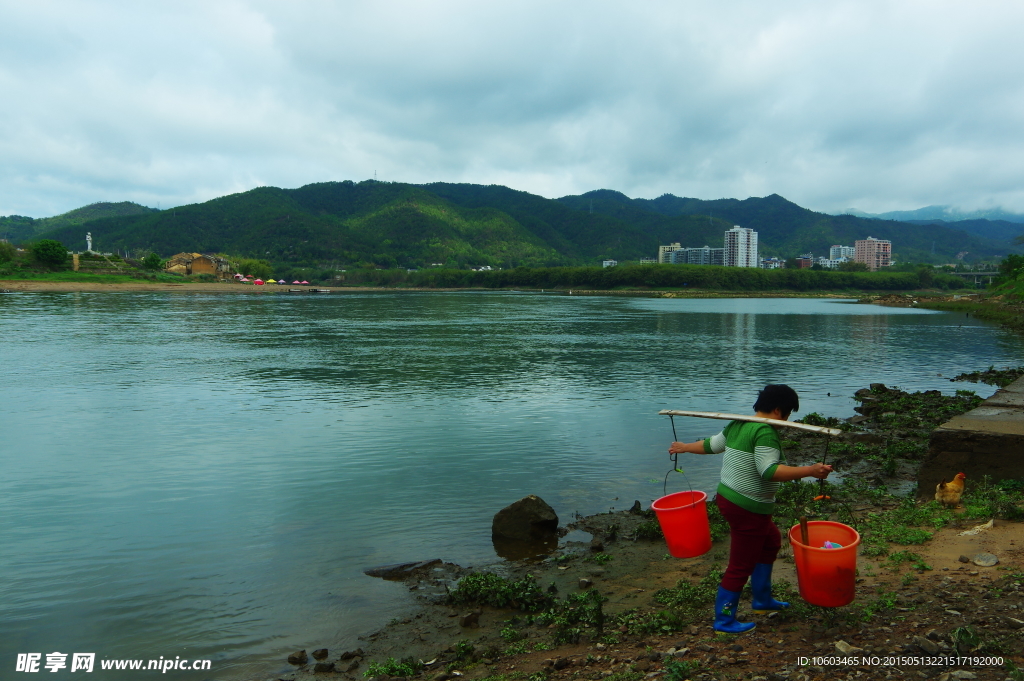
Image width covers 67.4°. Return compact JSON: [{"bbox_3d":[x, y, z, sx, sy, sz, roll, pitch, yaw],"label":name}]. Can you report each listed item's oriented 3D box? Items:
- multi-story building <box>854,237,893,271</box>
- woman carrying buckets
[{"bbox_3d":[376.000,-89.000,798.000,26.000,38.000,26.000,-2,5,-22],"label":"multi-story building"},{"bbox_3d":[1.490,1.000,4.740,0.700,1.490,0.930,-2,5,-27],"label":"woman carrying buckets"}]

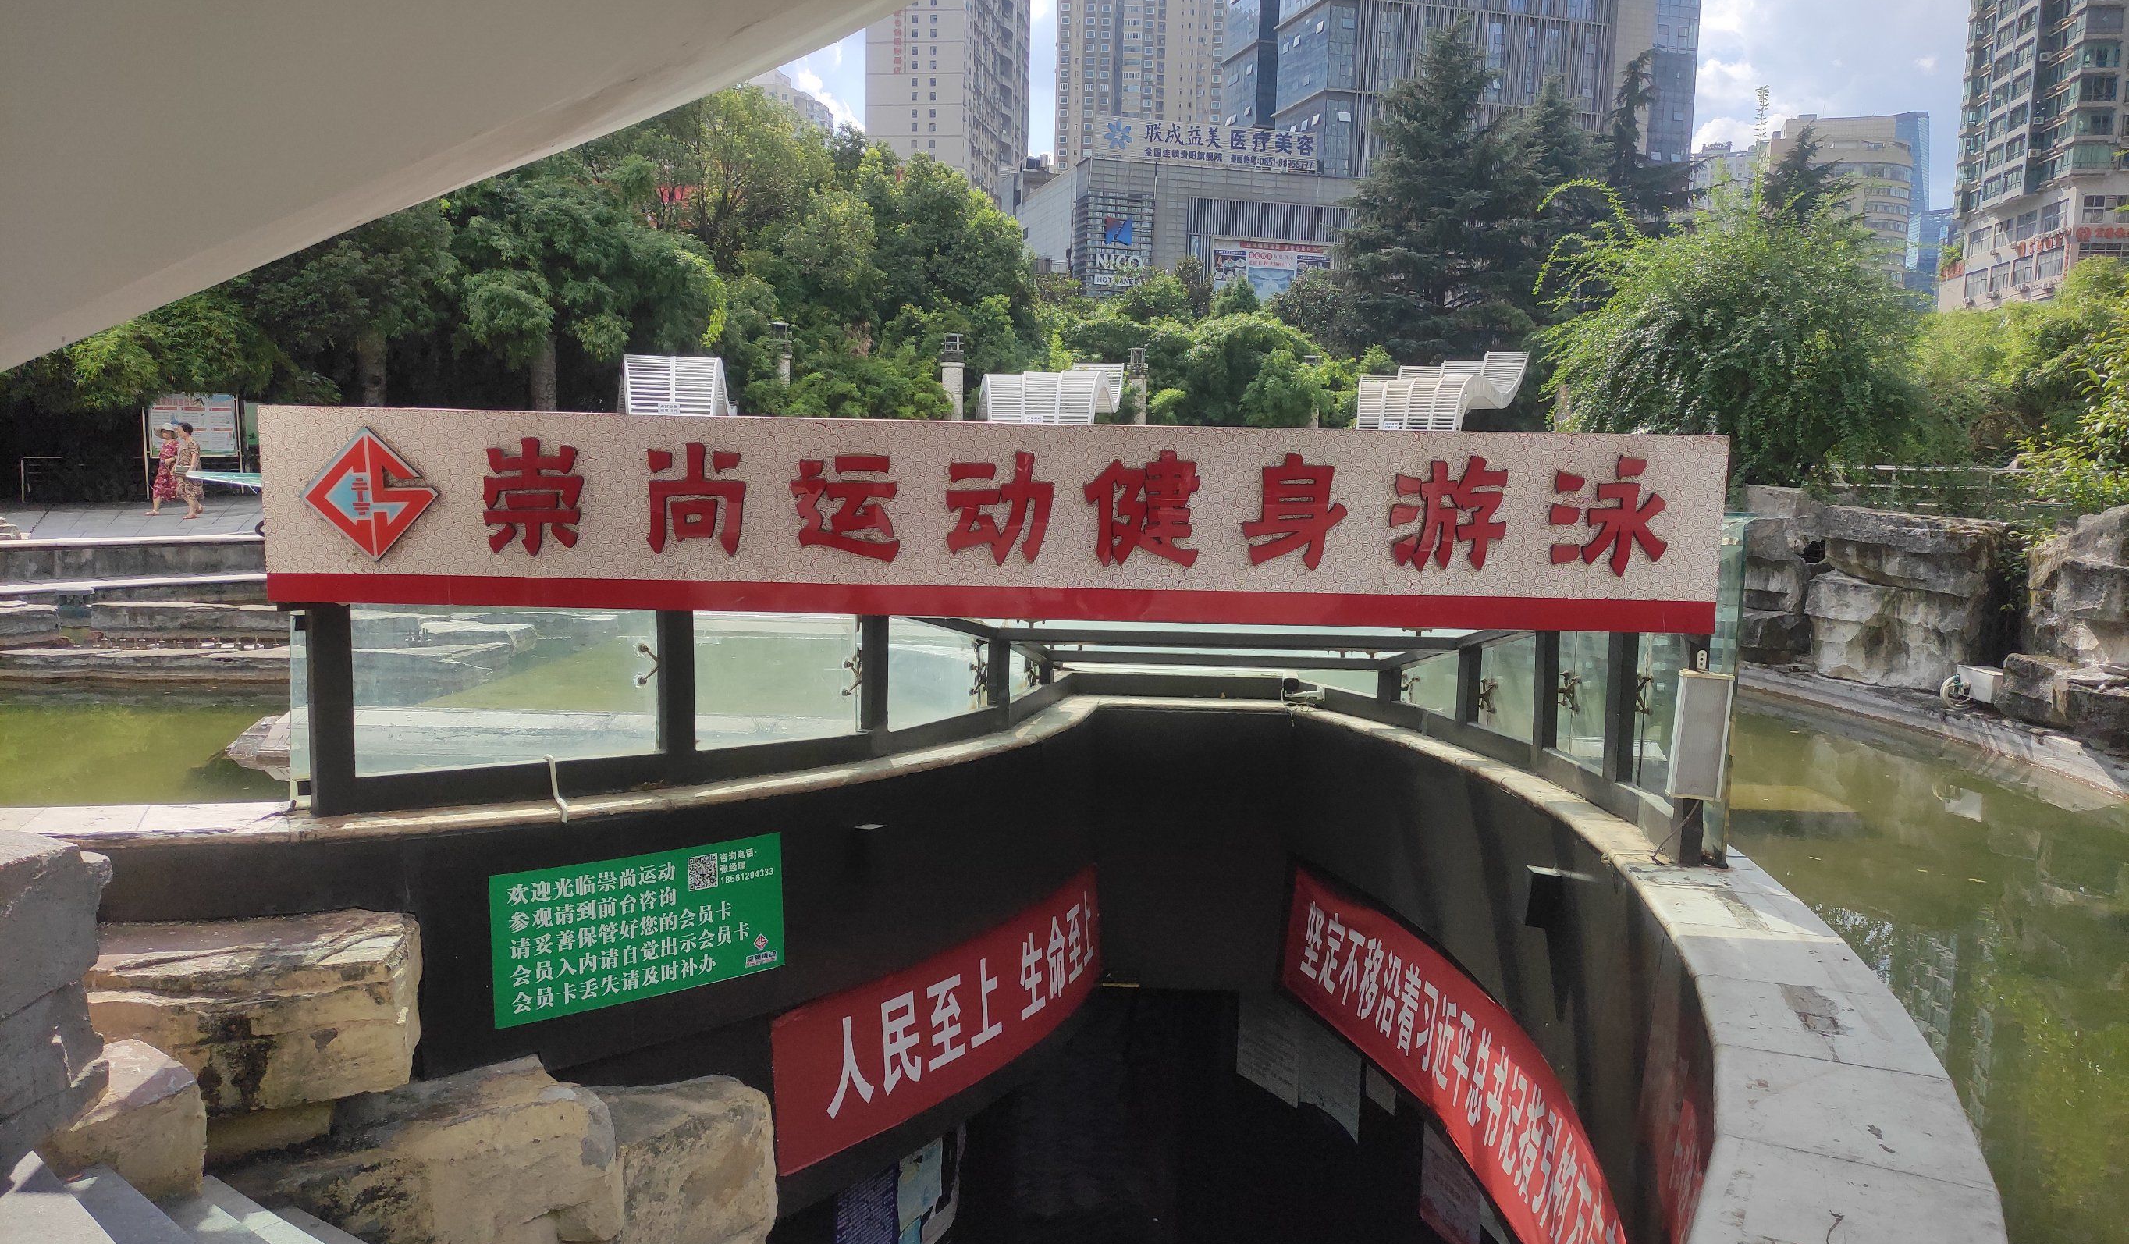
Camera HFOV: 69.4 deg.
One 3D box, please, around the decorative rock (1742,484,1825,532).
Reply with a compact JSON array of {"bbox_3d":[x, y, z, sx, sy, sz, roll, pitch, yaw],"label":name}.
[{"bbox_3d":[6.953,-1.104,14.900,0.850,0.440,0.750,6,8,37],"label":"decorative rock"}]

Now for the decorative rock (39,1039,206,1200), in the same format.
[{"bbox_3d":[-2.477,1.309,4.050,0.440,0.320,0.370,-3,8,-27],"label":"decorative rock"}]

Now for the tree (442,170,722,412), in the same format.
[{"bbox_3d":[-9.517,-5.630,30.561,5.481,6.723,5.481,-1,7,-17],"label":"tree"}]

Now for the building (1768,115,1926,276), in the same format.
[{"bbox_3d":[159.239,-67.383,315.763,26.000,71.779,22.000,3,7,15],"label":"building"}]

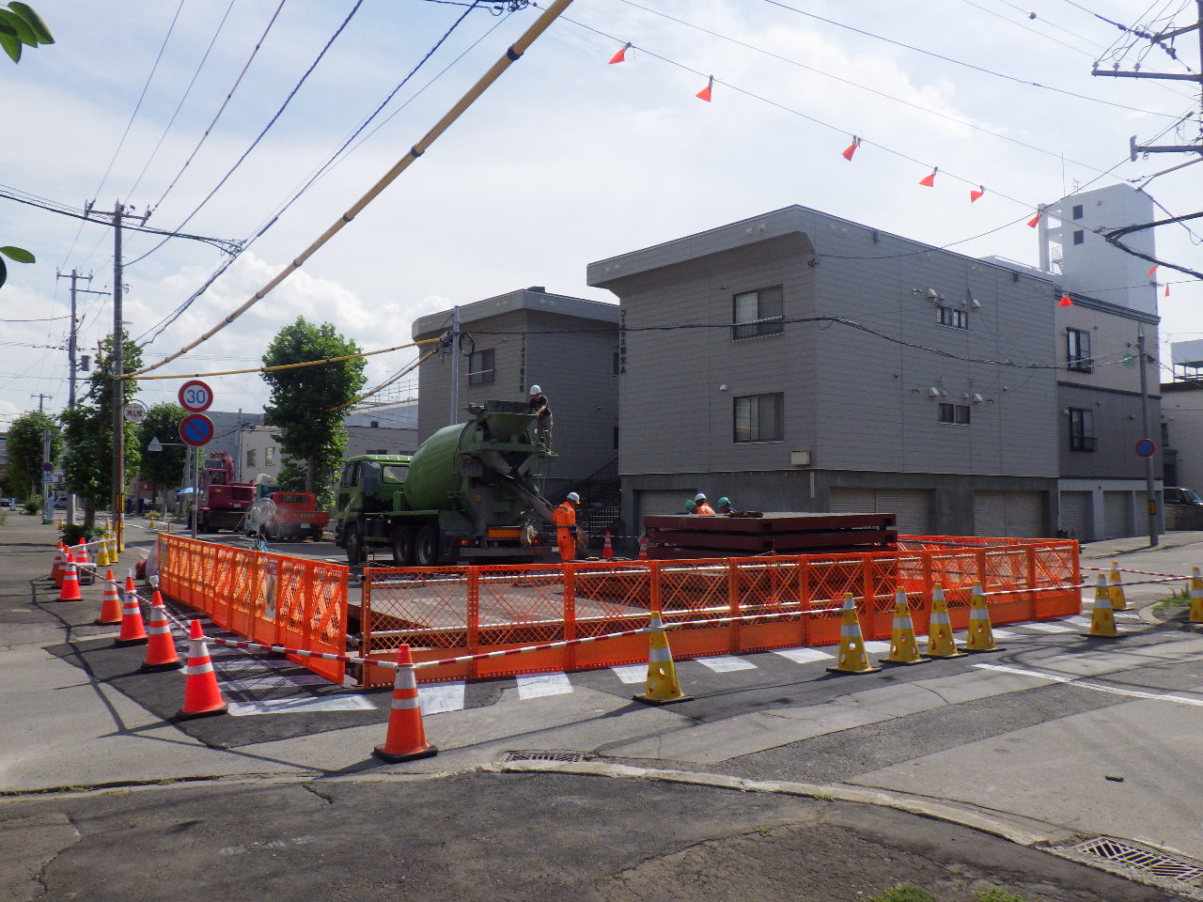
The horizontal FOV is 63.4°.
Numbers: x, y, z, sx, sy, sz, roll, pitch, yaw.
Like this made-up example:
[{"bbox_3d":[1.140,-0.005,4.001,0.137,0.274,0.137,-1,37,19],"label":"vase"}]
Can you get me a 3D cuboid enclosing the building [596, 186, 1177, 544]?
[{"bbox_3d":[11.547,-1.387,36.667,23.747,9.340,8.859,2,-3,-40],"label":"building"}]

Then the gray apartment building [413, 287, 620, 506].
[{"bbox_3d":[-0.505,-0.968,42.711,13.300,9.300,7.800,3,-4,-40],"label":"gray apartment building"}]

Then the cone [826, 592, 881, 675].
[{"bbox_3d":[2.329,1.673,8.977,0.370,0.700,0.370,-2,-3,33],"label":"cone"}]

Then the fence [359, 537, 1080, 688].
[{"bbox_3d":[2.270,1.660,10.920,10.050,1.010,0.100,2,-3,-30],"label":"fence"}]

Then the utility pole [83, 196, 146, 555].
[{"bbox_3d":[-13.975,-2.128,28.242,1.750,10.150,0.500,2,-3,-32],"label":"utility pole"}]

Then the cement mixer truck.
[{"bbox_3d":[-4.398,0.980,25.632,2.500,3.750,7.900,2,-4,-35],"label":"cement mixer truck"}]

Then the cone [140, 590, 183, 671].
[{"bbox_3d":[-4.213,1.688,9.284,0.370,0.700,0.370,1,-3,-20],"label":"cone"}]

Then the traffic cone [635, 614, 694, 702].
[{"bbox_3d":[0.508,1.659,7.908,0.370,0.700,0.370,2,-3,-31],"label":"traffic cone"}]

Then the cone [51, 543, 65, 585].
[{"bbox_3d":[-9.875,2.008,17.800,0.370,0.700,0.370,2,-3,-30],"label":"cone"}]

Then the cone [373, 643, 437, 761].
[{"bbox_3d":[-1.266,1.594,6.254,0.380,0.700,0.380,1,-3,-15],"label":"cone"}]

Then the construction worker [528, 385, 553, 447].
[{"bbox_3d":[-1.520,-0.825,24.400,0.600,1.620,0.580,3,-4,-41],"label":"construction worker"}]

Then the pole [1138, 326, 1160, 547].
[{"bbox_3d":[17.313,-0.476,30.800,0.320,6.900,0.320,0,-3,0],"label":"pole"}]

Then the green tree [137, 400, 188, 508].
[{"bbox_3d":[-31.021,0.666,69.000,3.800,8.200,3.800,0,-3,0],"label":"green tree"}]

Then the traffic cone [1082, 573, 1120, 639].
[{"bbox_3d":[5.760,1.774,11.200,0.380,0.700,0.380,1,-3,-14],"label":"traffic cone"}]

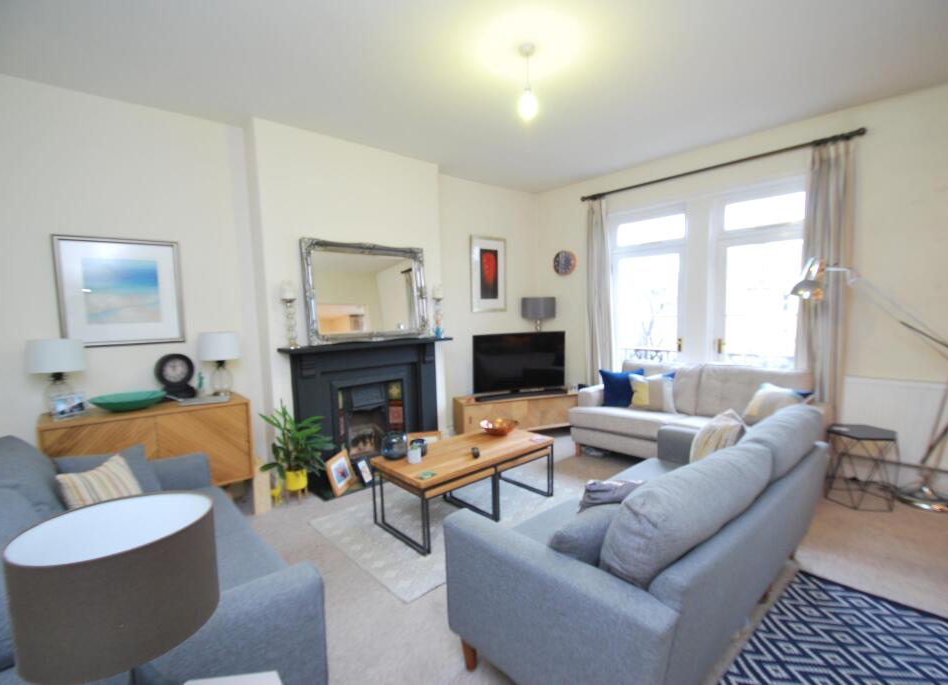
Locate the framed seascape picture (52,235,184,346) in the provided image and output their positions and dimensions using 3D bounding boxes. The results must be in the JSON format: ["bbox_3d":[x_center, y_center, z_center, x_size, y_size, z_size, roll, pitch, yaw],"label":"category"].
[{"bbox_3d":[-2.280,-0.326,2.787,0.630,0.690,0.030,-5,6,-41],"label":"framed seascape picture"}]

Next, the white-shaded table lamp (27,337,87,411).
[{"bbox_3d":[-2.650,0.222,2.716,0.270,0.490,0.270,-5,6,-39],"label":"white-shaded table lamp"}]

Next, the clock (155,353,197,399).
[{"bbox_3d":[-1.976,0.225,2.841,0.225,0.300,0.130,-6,7,-44],"label":"clock"}]

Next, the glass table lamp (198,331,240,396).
[{"bbox_3d":[-1.800,0.159,3.045,0.242,0.467,0.242,-5,6,-41],"label":"glass table lamp"}]

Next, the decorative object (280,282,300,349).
[{"bbox_3d":[-1.365,-0.207,3.184,0.110,0.500,0.110,-5,6,-41],"label":"decorative object"}]

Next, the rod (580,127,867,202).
[{"bbox_3d":[2.096,-1.641,4.146,0.090,0.060,2.553,-5,6,-39],"label":"rod"}]

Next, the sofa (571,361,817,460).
[{"bbox_3d":[1.912,0.667,3.753,1.931,0.824,0.866,3,6,39],"label":"sofa"}]

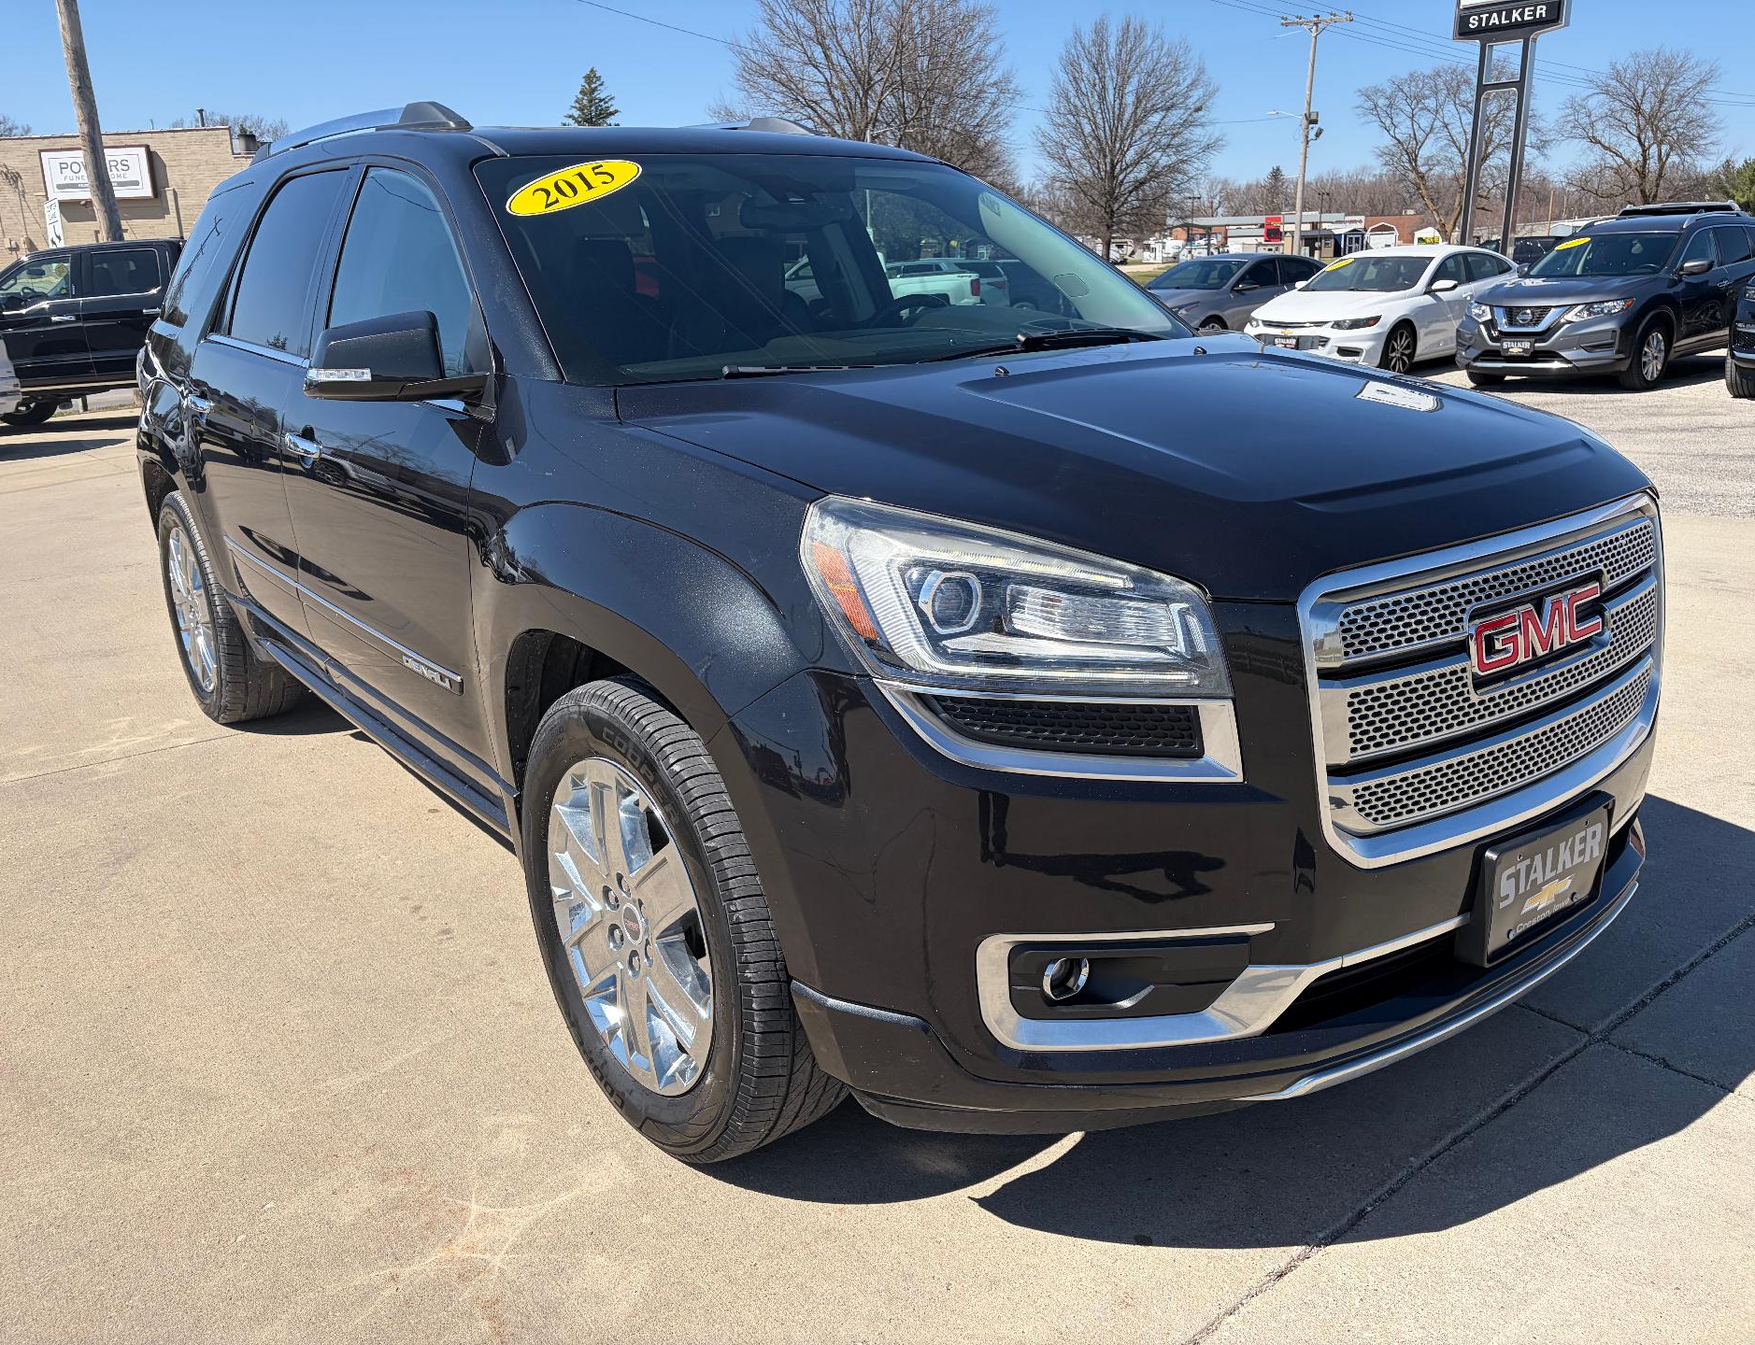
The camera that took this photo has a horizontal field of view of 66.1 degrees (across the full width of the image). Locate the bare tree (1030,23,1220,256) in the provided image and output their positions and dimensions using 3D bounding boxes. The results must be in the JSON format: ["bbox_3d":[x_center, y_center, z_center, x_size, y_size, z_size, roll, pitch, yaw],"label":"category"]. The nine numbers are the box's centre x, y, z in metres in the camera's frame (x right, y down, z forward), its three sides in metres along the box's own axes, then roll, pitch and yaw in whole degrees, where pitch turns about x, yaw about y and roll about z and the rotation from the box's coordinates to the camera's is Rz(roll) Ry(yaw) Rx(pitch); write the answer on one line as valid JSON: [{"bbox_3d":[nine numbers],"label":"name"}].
[{"bbox_3d":[12.397,-26.098,66.399,9.070,11.420,9.070,-1,16,0],"label":"bare tree"}]

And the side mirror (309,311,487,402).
[{"bbox_3d":[-0.837,-0.543,2.322,0.275,0.155,0.165,-13,20,-36],"label":"side mirror"}]

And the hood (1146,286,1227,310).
[{"bbox_3d":[3.673,-4.906,17.700,1.100,0.260,1.500,-12,20,-33],"label":"hood"}]

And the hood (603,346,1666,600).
[{"bbox_3d":[0.550,-0.395,2.229,1.600,0.250,1.090,-14,20,-36],"label":"hood"}]

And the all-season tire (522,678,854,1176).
[{"bbox_3d":[-0.313,0.378,2.216,0.255,0.780,0.780,-13,20,-36],"label":"all-season tire"}]

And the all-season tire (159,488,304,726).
[{"bbox_3d":[-2.171,-0.234,4.516,0.255,0.780,0.780,-13,20,-36],"label":"all-season tire"}]

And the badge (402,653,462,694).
[{"bbox_3d":[-0.849,0.001,2.563,0.015,0.040,0.320,-14,20,-36],"label":"badge"}]

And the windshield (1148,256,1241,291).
[{"bbox_3d":[4.364,-5.426,18.400,0.820,0.150,1.400,-40,33,-21],"label":"windshield"}]

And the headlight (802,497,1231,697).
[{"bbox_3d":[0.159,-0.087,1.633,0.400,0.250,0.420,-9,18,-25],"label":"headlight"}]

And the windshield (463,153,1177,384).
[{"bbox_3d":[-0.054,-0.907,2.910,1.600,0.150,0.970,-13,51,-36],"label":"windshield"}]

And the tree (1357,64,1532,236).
[{"bbox_3d":[34.877,-31.001,82.893,9.897,11.736,9.897,5,18,21],"label":"tree"}]

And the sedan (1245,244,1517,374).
[{"bbox_3d":[6.668,-4.581,16.969,4.920,1.460,1.870,-14,20,-35],"label":"sedan"}]

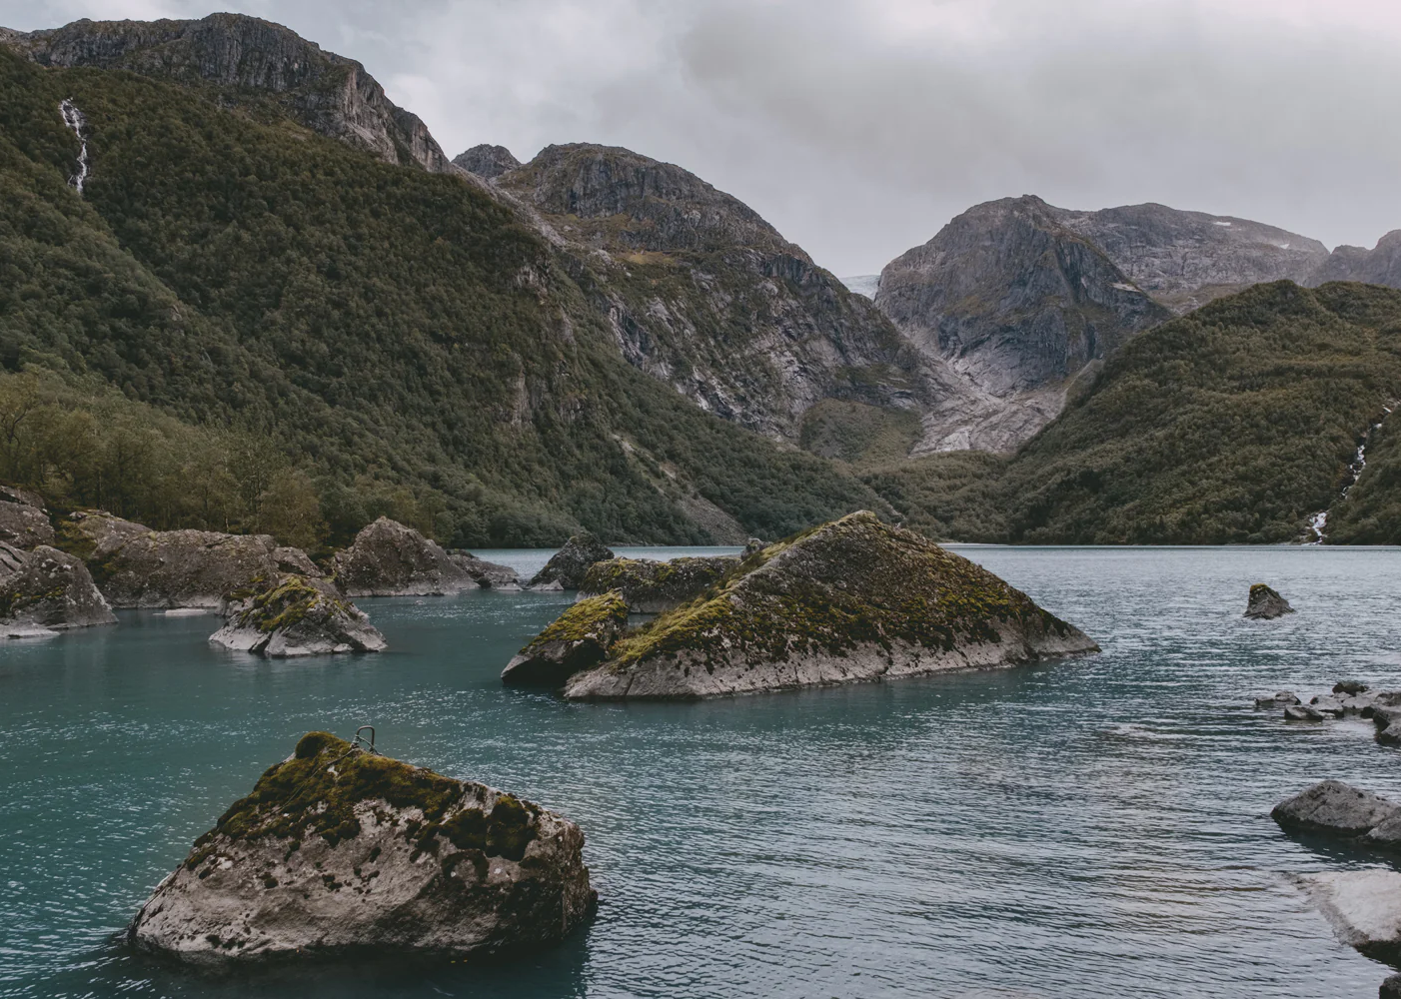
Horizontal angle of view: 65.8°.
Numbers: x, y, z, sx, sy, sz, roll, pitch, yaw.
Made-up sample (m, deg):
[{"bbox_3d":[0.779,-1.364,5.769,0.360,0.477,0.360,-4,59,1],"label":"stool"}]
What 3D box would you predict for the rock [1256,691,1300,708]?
[{"bbox_3d":[10.020,3.423,18.862,0.720,0.260,0.550,0,-2,5],"label":"rock"}]

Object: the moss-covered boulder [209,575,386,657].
[{"bbox_3d":[-10.800,2.996,28.906,4.500,1.850,3.900,0,-2,5],"label":"moss-covered boulder"}]

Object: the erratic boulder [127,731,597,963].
[{"bbox_3d":[-2.450,2.491,8.360,3.150,1.370,2.200,0,-2,-6],"label":"erratic boulder"}]

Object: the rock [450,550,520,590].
[{"bbox_3d":[-12.700,4.177,63.886,4.300,2.200,3.300,0,-2,0],"label":"rock"}]

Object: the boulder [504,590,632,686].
[{"bbox_3d":[-2.800,2.783,22.109,2.300,1.750,2.300,1,-2,-15],"label":"boulder"}]

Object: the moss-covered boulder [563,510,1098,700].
[{"bbox_3d":[3.700,2.067,24.939,13.600,3.400,6.000,1,-3,-32],"label":"moss-covered boulder"}]

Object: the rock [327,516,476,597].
[{"bbox_3d":[-15.600,3.045,57.926,7.000,4.000,5.600,0,-2,0],"label":"rock"}]

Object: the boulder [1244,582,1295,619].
[{"bbox_3d":[21.600,3.776,40.884,1.900,1.220,1.800,1,-2,-15],"label":"boulder"}]

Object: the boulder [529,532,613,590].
[{"bbox_3d":[-7.700,3.679,65.907,4.800,3.350,4.300,0,-2,0],"label":"boulder"}]

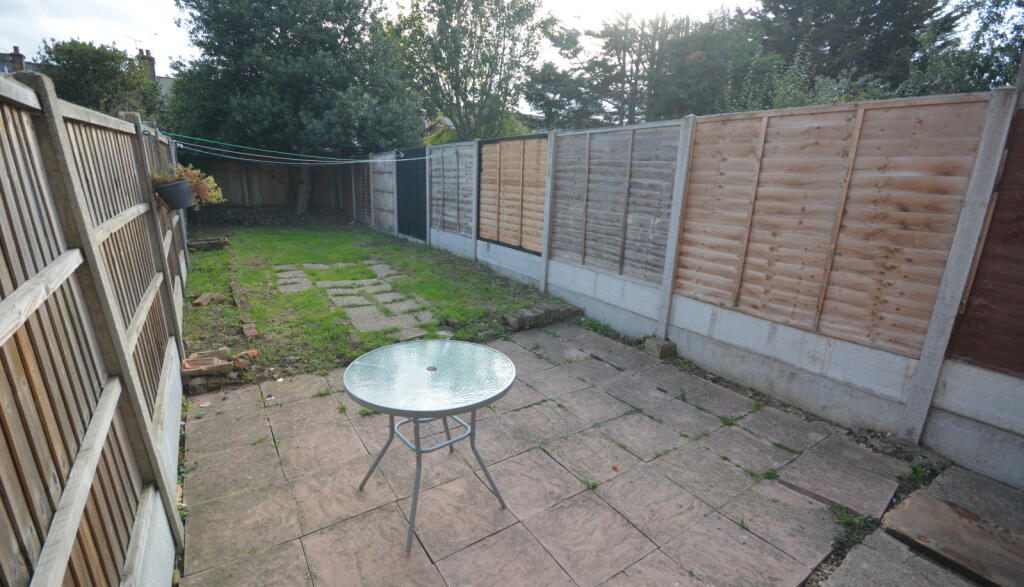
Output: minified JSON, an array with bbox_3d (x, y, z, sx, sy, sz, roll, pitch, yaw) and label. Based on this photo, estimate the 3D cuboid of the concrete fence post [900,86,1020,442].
[{"bbox_3d":[2.635,-0.065,2.555,0.120,2.123,0.100,-7,16,-33],"label":"concrete fence post"}]

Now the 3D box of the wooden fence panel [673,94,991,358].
[{"bbox_3d":[2.093,-0.555,3.218,0.050,1.556,1.830,-6,15,-33],"label":"wooden fence panel"}]

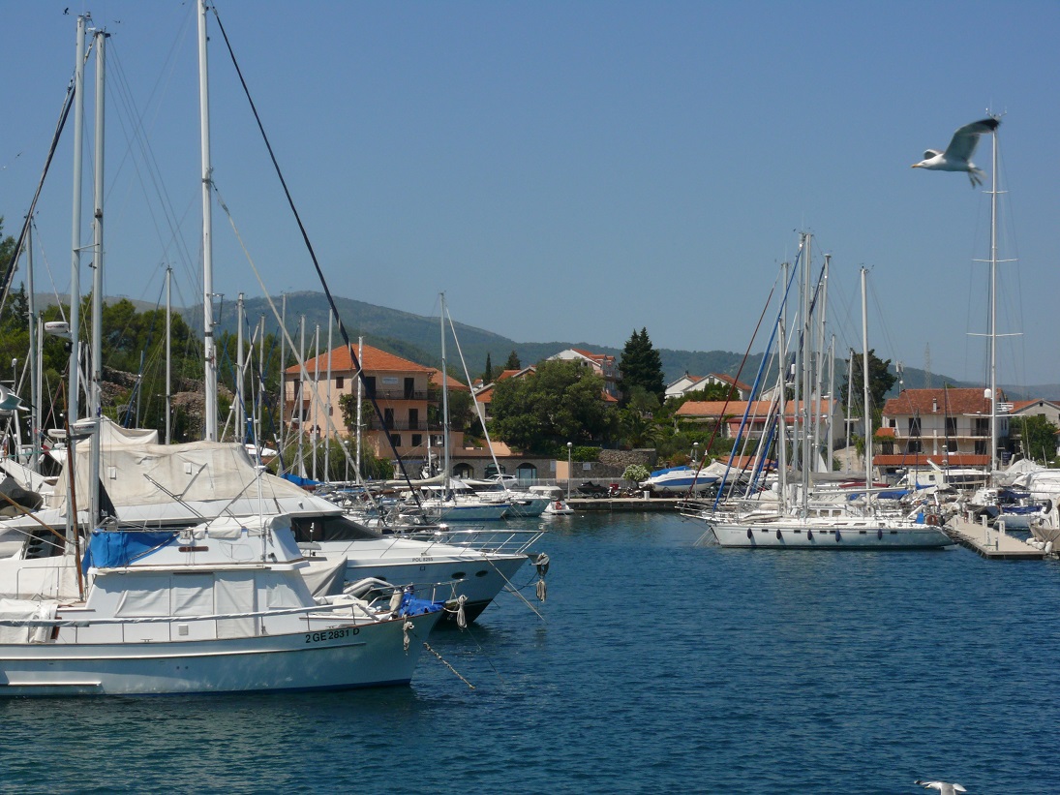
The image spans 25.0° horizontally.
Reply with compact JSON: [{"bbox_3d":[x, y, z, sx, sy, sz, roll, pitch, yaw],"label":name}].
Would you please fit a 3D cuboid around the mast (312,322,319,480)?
[{"bbox_3d":[-15.748,1.034,176.000,0.180,13.200,0.160,2,-1,-22],"label":"mast"}]

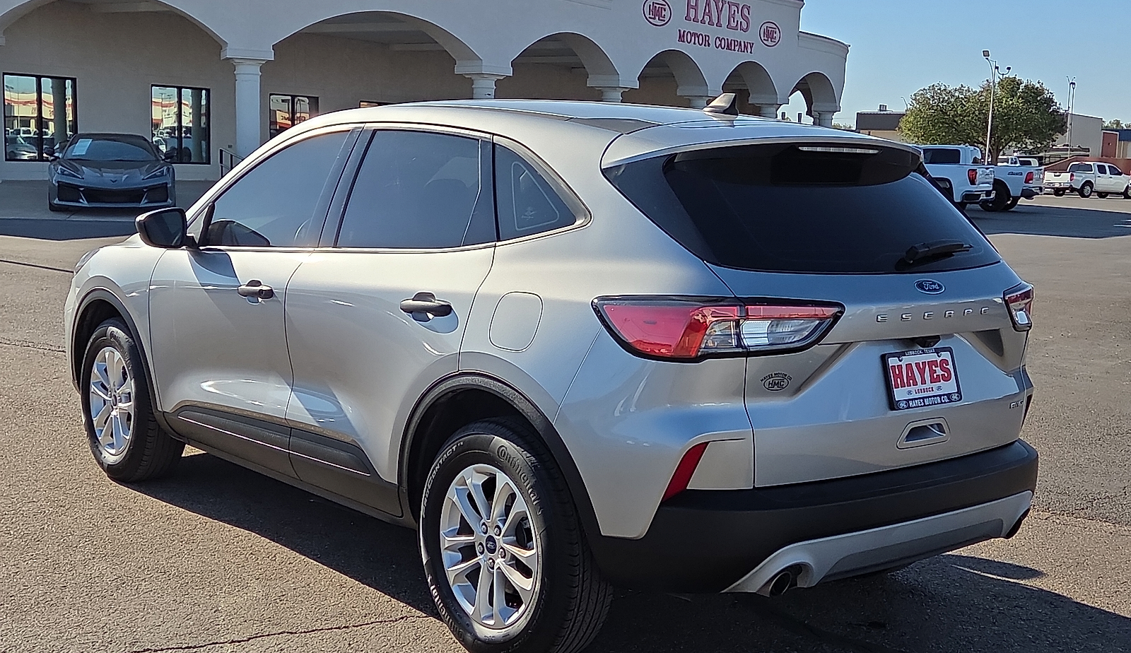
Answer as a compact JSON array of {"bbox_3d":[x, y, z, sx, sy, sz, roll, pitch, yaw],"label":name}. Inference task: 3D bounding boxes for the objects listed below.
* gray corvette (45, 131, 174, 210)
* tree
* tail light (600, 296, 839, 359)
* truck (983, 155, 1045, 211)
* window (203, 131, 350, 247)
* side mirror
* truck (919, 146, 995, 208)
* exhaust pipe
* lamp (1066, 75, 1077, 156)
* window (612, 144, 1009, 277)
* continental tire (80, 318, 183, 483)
[{"bbox_3d":[-7.627,-2.601,22.950,2.020,1.235,4.670,-1,8,-20],"label":"gray corvette"},{"bbox_3d":[24.314,-11.189,80.000,9.248,6.344,8.477,4,8,16],"label":"tree"},{"bbox_3d":[0.391,-0.014,3.541,0.485,0.160,0.430,-4,9,-40],"label":"tail light"},{"bbox_3d":[12.326,-4.781,44.215,5.850,1.950,2.030,6,8,28],"label":"truck"},{"bbox_3d":[-1.047,-0.500,5.006,0.070,0.470,0.890,21,-7,-40],"label":"window"},{"bbox_3d":[-1.530,-0.376,5.205,0.210,0.165,0.125,-4,9,-40],"label":"side mirror"},{"bbox_3d":[9.250,-4.300,39.800,5.850,1.930,2.060,7,9,35],"label":"truck"},{"bbox_3d":[0.525,0.656,3.543,0.073,0.073,0.100,-4,9,-40],"label":"exhaust pipe"},{"bbox_3d":[38.707,-14.986,105.000,0.680,8.400,0.500,4,8,20],"label":"lamp"},{"bbox_3d":[0.803,-0.316,3.978,1.310,0.170,0.540,-4,51,-40],"label":"window"},{"bbox_3d":[-1.887,0.313,6.006,0.230,0.715,0.715,-4,9,-40],"label":"continental tire"}]

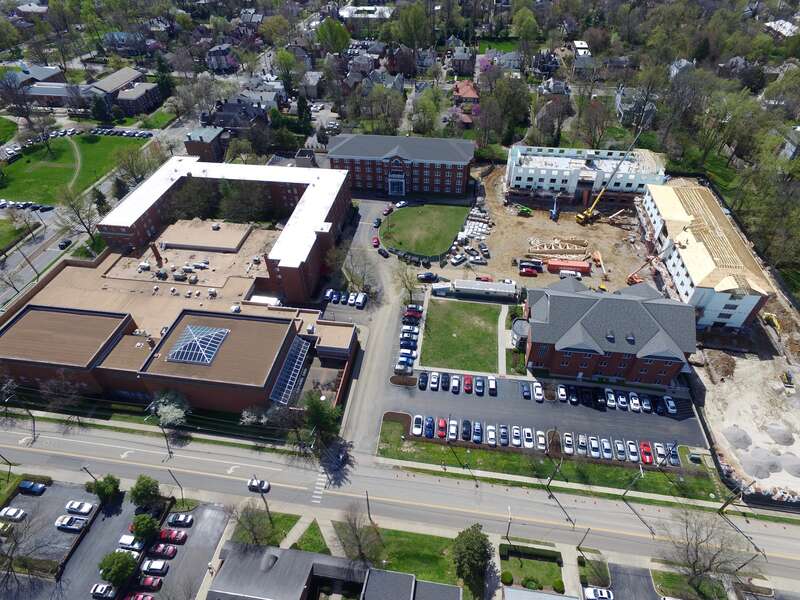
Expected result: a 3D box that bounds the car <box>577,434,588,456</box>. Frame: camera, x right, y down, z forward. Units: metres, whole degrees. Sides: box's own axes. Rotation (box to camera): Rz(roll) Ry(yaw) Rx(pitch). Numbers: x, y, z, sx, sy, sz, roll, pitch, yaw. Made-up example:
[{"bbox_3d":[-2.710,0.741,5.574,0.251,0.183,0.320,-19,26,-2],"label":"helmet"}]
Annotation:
[{"bbox_3d":[39.750,31.470,101.170,1.850,1.600,4.750,5,43,7],"label":"car"}]

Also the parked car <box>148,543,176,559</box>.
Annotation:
[{"bbox_3d":[-44.024,46.901,86.255,4.800,1.480,1.850,5,43,7],"label":"parked car"}]

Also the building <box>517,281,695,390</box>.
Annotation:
[{"bbox_3d":[50.810,5.290,117.850,38.400,17.000,25.000,5,43,7],"label":"building"}]

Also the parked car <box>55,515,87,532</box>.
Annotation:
[{"bbox_3d":[-64.300,43.778,90.712,5.650,1.750,1.930,2,43,3],"label":"parked car"}]

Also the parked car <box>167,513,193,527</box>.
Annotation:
[{"bbox_3d":[-43.038,43.208,90.844,4.800,1.450,1.830,2,43,3],"label":"parked car"}]

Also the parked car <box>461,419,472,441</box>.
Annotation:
[{"bbox_3d":[15.015,29.246,103.693,1.830,1.550,4.600,5,44,7],"label":"parked car"}]

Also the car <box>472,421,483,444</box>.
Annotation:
[{"bbox_3d":[17.420,29.720,103.740,1.840,1.500,4.850,5,43,7],"label":"car"}]

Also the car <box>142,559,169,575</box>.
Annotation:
[{"bbox_3d":[-44.843,48.936,84.630,4.650,1.720,1.830,2,43,4],"label":"car"}]

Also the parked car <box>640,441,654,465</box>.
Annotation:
[{"bbox_3d":[52.951,32.723,98.959,1.900,1.400,4.850,7,44,9],"label":"parked car"}]

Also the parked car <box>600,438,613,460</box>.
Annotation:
[{"bbox_3d":[44.730,32.260,100.270,1.820,1.480,4.550,5,43,7],"label":"parked car"}]

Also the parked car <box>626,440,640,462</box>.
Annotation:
[{"bbox_3d":[50.066,32.495,99.163,1.840,1.470,4.650,4,44,6],"label":"parked car"}]

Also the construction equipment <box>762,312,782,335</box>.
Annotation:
[{"bbox_3d":[101.730,6.760,125.130,2.950,3.100,8.200,5,43,7],"label":"construction equipment"}]

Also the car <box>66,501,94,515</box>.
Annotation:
[{"bbox_3d":[-64.580,41.710,93.000,5.100,1.460,1.870,5,43,7],"label":"car"}]

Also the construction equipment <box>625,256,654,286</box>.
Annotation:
[{"bbox_3d":[70.572,-8.266,136.681,6.800,8.400,2.500,-9,44,-7],"label":"construction equipment"}]

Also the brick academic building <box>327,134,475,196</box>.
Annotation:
[{"bbox_3d":[0.298,-54.089,182.069,54.000,17.300,19.500,5,43,7],"label":"brick academic building"}]

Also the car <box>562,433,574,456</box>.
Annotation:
[{"bbox_3d":[36.950,31.410,101.400,1.830,1.470,4.800,5,43,7],"label":"car"}]

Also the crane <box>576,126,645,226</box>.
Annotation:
[{"bbox_3d":[70.618,-40.983,156.730,22.000,28.500,3.400,-28,49,-25],"label":"crane"}]

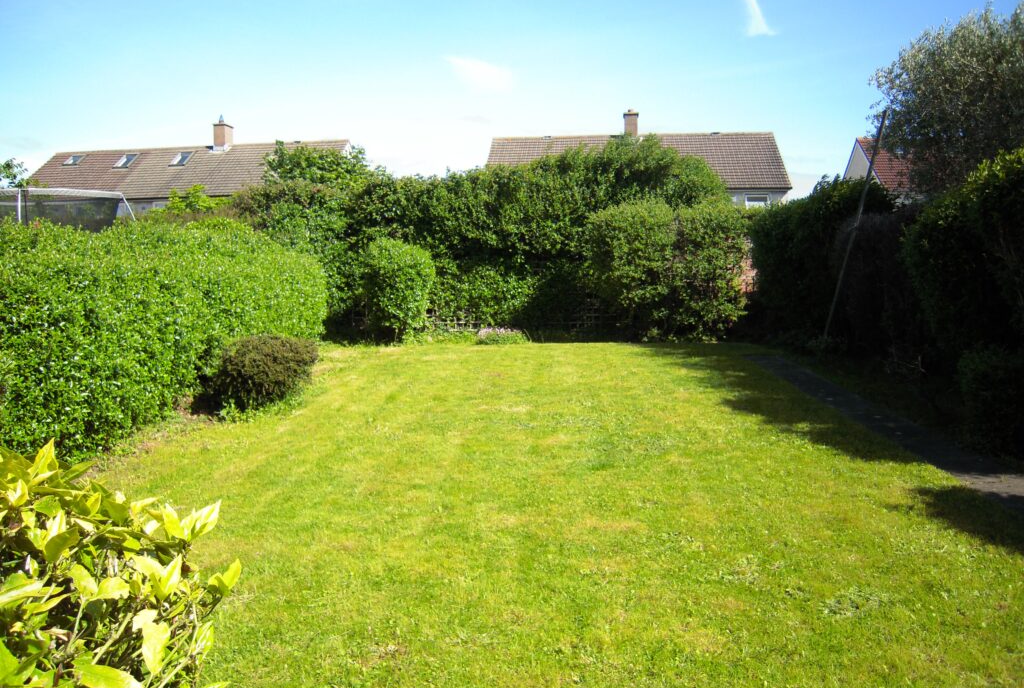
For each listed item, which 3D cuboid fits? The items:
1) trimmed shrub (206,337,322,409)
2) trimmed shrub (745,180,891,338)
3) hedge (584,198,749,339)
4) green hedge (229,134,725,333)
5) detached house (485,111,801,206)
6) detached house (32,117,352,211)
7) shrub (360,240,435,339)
[{"bbox_3d":[-2.830,0.241,9.389,1.200,0.770,1.150,0,7,0],"label":"trimmed shrub"},{"bbox_3d":[5.450,-1.498,14.826,2.000,2.980,2.300,0,7,4],"label":"trimmed shrub"},{"bbox_3d":[2.980,-1.472,16.037,3.100,2.650,1.500,0,7,4],"label":"hedge"},{"bbox_3d":[-0.600,-2.232,16.956,10.100,3.950,1.900,0,7,4],"label":"green hedge"},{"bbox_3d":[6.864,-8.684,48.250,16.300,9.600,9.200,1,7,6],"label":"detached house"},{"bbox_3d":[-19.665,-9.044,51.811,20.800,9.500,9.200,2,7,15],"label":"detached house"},{"bbox_3d":[-2.120,-1.093,15.678,1.400,1.980,1.300,0,7,4],"label":"shrub"}]

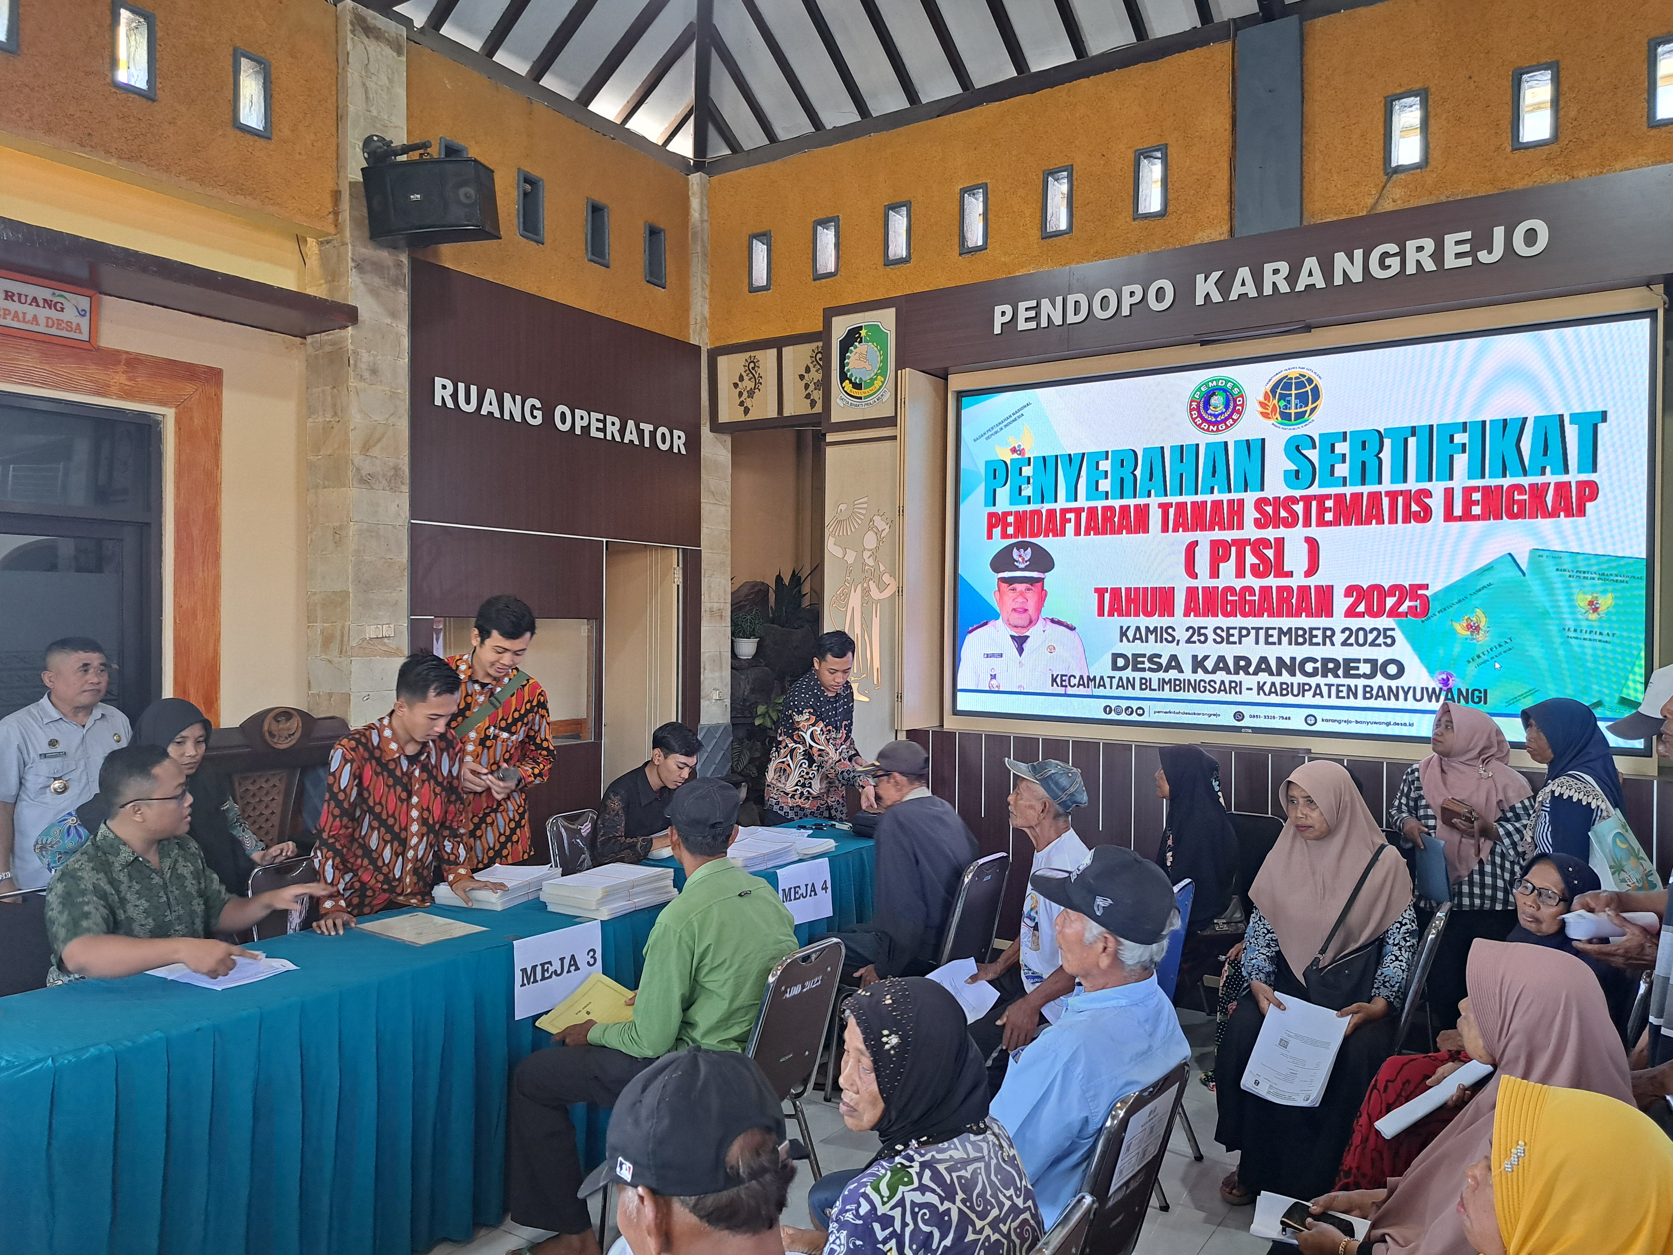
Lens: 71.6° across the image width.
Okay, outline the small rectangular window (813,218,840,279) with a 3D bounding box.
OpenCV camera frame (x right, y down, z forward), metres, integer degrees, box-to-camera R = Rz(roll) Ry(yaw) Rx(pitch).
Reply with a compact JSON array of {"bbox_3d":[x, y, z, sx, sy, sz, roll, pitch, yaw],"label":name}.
[{"bbox_3d":[-0.044,-2.130,6.554,0.157,0.343,0.100,1,1,33],"label":"small rectangular window"}]

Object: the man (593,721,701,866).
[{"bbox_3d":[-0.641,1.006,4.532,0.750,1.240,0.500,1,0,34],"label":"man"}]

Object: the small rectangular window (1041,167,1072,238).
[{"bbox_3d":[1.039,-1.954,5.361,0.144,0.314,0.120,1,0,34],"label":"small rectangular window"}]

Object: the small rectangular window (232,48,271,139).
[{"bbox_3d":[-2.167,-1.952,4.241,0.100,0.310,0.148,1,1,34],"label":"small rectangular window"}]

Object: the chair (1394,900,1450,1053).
[{"bbox_3d":[1.580,1.248,3.500,0.480,0.820,0.440,1,1,33],"label":"chair"}]

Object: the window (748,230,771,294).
[{"bbox_3d":[-0.431,-2.132,6.807,0.157,0.343,0.100,1,1,33],"label":"window"}]

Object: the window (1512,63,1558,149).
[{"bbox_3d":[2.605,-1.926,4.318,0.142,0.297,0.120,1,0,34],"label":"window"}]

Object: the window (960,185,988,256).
[{"bbox_3d":[0.729,-2.120,6.051,0.157,0.343,0.100,1,1,33],"label":"window"}]

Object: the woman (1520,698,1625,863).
[{"bbox_3d":[2.508,0.949,3.950,0.380,1.430,0.480,0,0,2],"label":"woman"}]

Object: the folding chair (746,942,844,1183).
[{"bbox_3d":[-0.242,1.204,3.069,0.480,0.830,0.420,1,0,34],"label":"folding chair"}]

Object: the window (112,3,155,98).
[{"bbox_3d":[-2.608,-2.127,4.293,0.100,0.330,0.155,1,1,33],"label":"window"}]

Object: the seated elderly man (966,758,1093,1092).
[{"bbox_3d":[0.630,1.017,3.654,0.720,1.210,0.470,1,0,26],"label":"seated elderly man"}]

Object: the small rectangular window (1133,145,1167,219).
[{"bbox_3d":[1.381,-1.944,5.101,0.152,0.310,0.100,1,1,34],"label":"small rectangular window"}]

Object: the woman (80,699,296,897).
[{"bbox_3d":[-2.208,0.941,3.900,0.600,1.390,0.680,1,1,37],"label":"woman"}]

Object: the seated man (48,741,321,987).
[{"bbox_3d":[-1.728,0.983,3.129,0.800,1.290,0.620,1,0,23],"label":"seated man"}]

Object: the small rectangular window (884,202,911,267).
[{"bbox_3d":[0.347,-2.129,6.300,0.157,0.343,0.100,1,1,33],"label":"small rectangular window"}]

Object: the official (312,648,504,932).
[{"bbox_3d":[-1.388,0.847,3.615,0.530,1.520,0.560,1,0,42],"label":"official"}]

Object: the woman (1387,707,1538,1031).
[{"bbox_3d":[2.032,0.960,3.800,0.460,1.380,0.330,1,1,38],"label":"woman"}]

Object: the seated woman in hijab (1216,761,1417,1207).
[{"bbox_3d":[1.460,1.028,3.570,0.740,1.240,0.540,0,1,-43],"label":"seated woman in hijab"}]

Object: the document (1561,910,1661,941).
[{"bbox_3d":[1.702,0.654,2.550,0.270,0.070,0.110,0,0,-12],"label":"document"}]

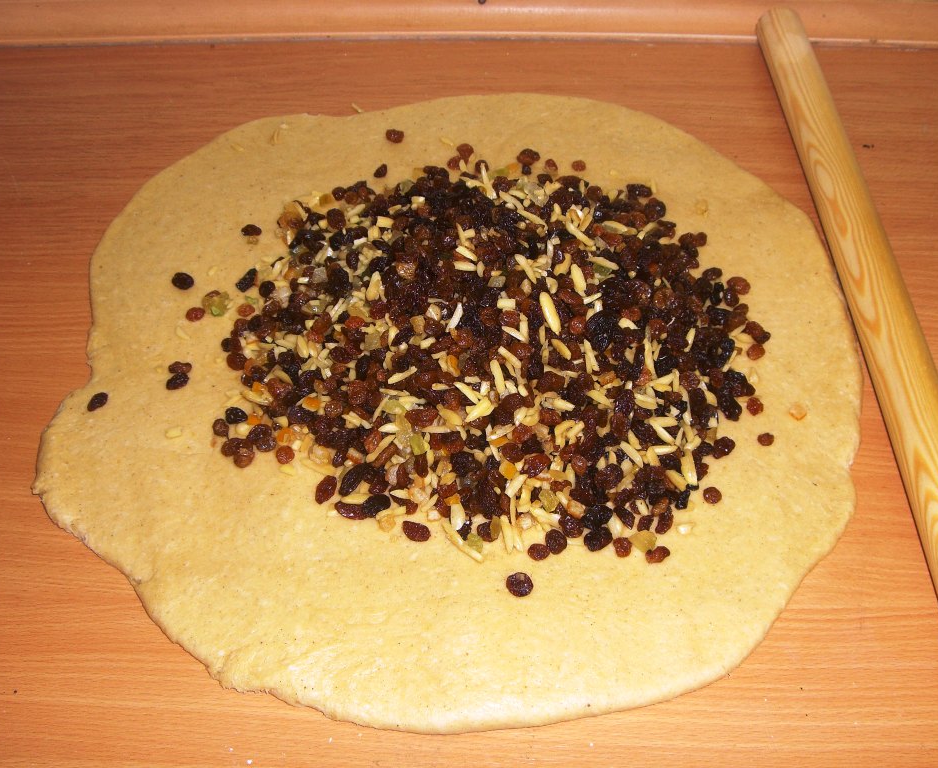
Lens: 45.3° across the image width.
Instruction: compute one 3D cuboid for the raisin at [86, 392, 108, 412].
[{"bbox_3d":[-0.188,0.009,0.568,0.007,0.006,0.013,25,53,20],"label":"raisin"}]

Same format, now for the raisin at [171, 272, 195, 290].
[{"bbox_3d":[-0.159,-0.057,0.624,0.013,0.008,0.010,24,53,19],"label":"raisin"}]

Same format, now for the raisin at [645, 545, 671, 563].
[{"bbox_3d":[0.085,0.077,0.509,0.012,0.006,0.008,-15,51,-12],"label":"raisin"}]

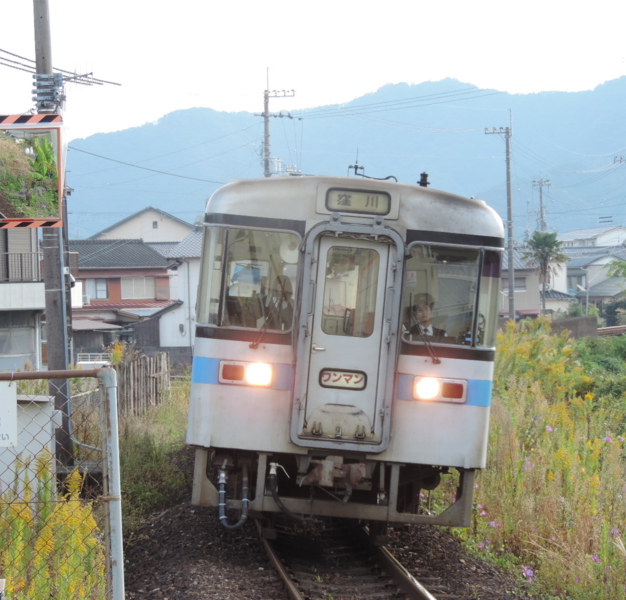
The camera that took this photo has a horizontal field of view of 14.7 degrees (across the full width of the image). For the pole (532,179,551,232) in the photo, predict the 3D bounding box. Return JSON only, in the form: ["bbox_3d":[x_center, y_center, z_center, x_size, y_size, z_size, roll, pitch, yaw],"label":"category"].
[{"bbox_3d":[18.362,-3.502,195.000,1.550,12.604,0.600,0,0,0],"label":"pole"}]

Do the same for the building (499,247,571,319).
[{"bbox_3d":[16.530,-0.631,187.000,6.800,7.061,7.000,0,0,-6],"label":"building"}]

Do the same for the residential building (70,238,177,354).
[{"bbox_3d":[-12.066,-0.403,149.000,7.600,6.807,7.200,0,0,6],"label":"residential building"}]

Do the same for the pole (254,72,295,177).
[{"bbox_3d":[-1.872,-4.168,118.000,2.000,13.936,0.800,0,0,0],"label":"pole"}]

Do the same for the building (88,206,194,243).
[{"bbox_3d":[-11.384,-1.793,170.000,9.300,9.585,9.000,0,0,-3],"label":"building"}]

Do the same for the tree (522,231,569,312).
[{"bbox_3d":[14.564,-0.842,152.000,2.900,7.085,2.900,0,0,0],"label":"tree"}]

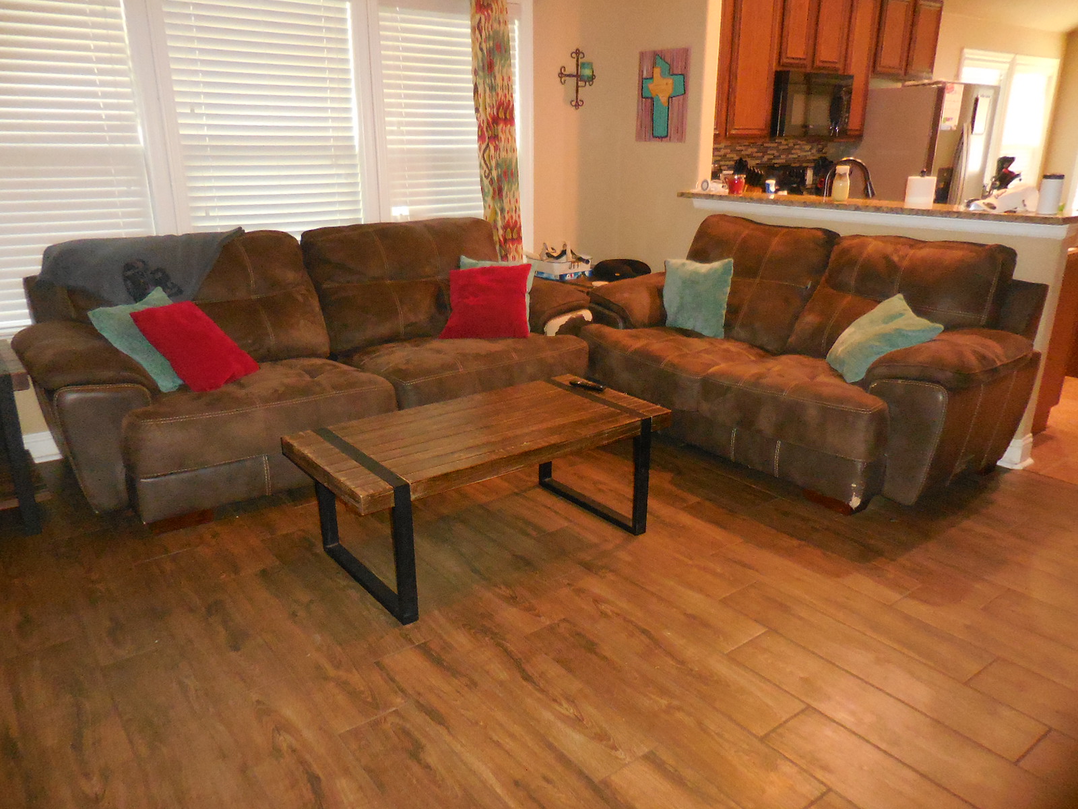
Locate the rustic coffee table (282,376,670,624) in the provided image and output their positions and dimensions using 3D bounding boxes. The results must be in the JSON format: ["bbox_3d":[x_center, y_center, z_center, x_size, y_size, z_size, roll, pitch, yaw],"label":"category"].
[{"bbox_3d":[-0.181,0.277,2.775,1.225,0.455,0.597,-14,23,-36],"label":"rustic coffee table"}]

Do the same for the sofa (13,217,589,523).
[{"bbox_3d":[-0.924,-0.284,3.615,2.480,1.000,1.020,-13,22,-35],"label":"sofa"}]

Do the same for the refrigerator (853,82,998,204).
[{"bbox_3d":[2.804,-1.466,5.981,0.880,1.760,0.800,-14,23,-36],"label":"refrigerator"}]

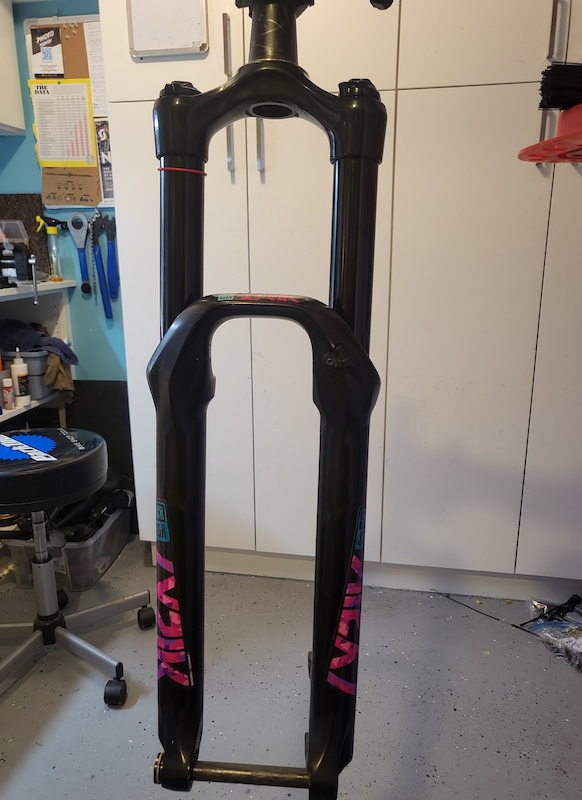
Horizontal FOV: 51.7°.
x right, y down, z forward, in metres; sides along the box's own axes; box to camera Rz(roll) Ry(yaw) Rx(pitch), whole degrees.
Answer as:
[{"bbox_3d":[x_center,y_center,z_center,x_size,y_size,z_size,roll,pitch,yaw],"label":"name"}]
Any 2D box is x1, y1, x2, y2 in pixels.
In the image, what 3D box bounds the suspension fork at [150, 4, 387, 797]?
[{"bbox_3d":[-0.022,-0.027,0.500,0.193,0.735,0.108,2,8,1],"label":"suspension fork"}]

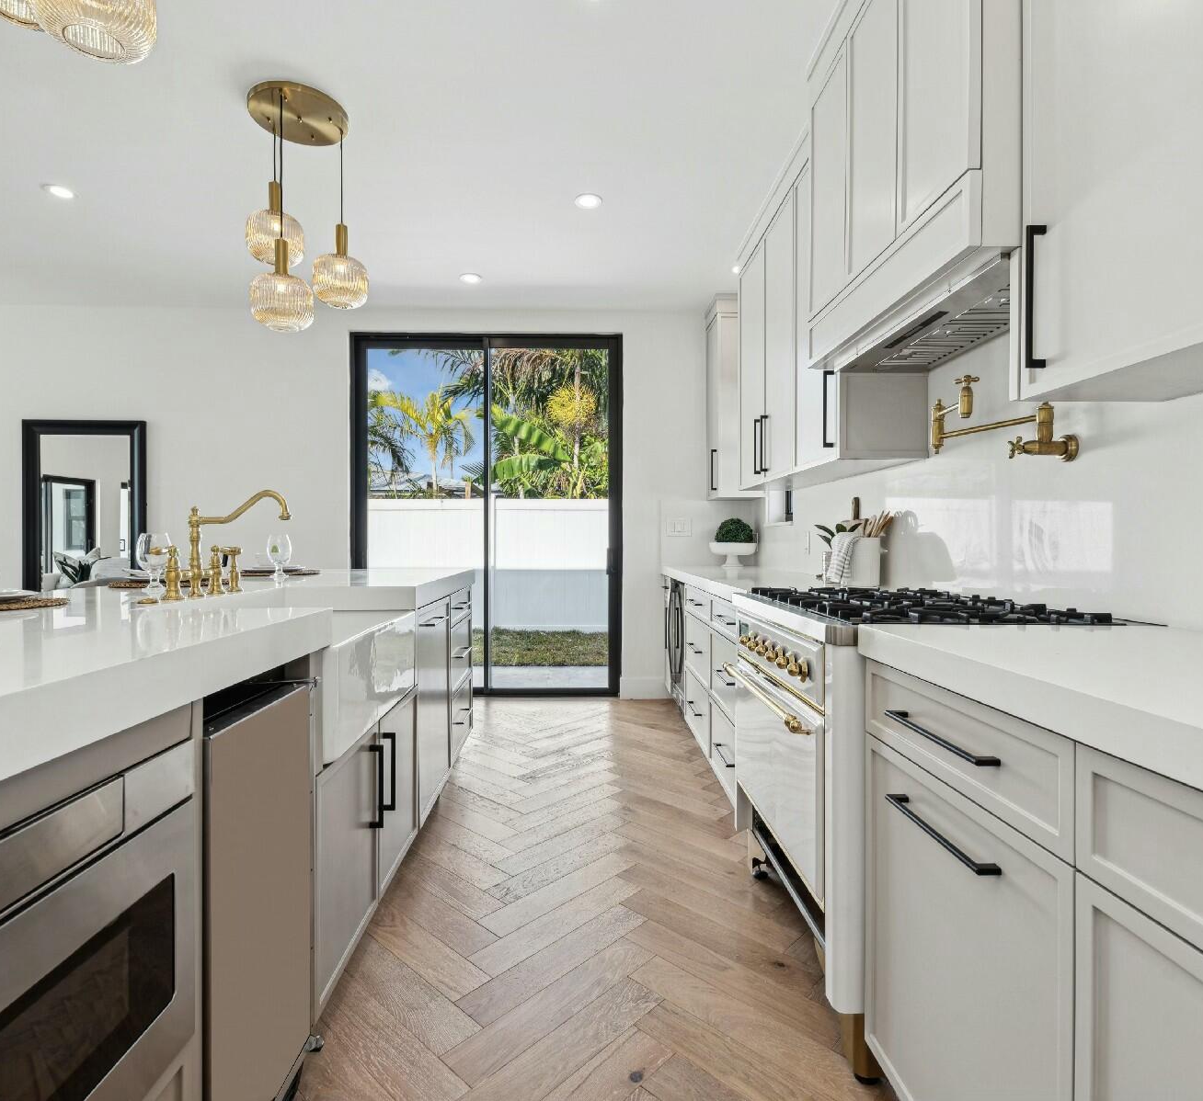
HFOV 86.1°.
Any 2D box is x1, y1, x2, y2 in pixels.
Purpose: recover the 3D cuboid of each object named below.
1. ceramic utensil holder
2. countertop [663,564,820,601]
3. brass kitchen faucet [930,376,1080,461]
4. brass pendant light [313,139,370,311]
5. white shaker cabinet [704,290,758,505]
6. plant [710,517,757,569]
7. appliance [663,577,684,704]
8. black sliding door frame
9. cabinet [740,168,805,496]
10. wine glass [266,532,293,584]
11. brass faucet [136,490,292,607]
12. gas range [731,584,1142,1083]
[{"bbox_3d":[0.988,0.048,2.458,0.160,0.186,0.160,0,1,-2],"label":"ceramic utensil holder"},{"bbox_3d":[0.765,0.155,3.302,0.619,0.054,2.180,0,1,-2],"label":"countertop"},{"bbox_3d":[1.021,-0.333,1.666,0.226,0.238,0.315,0,1,-2],"label":"brass kitchen faucet"},{"bbox_3d":[-0.981,-1.253,2.430,0.205,0.657,0.205,0,1,-2],"label":"brass pendant light"},{"bbox_3d":[0.868,-0.954,4.177,0.349,1.245,0.410,0,1,-2],"label":"white shaker cabinet"},{"bbox_3d":[0.854,-0.050,4.163,0.303,0.318,0.303,0,1,-2],"label":"plant"},{"bbox_3d":[0.727,0.599,3.797,0.580,0.840,0.460,0,1,-2],"label":"appliance"},{"bbox_3d":[-0.775,-0.224,4.416,1.830,2.497,0.120,0,1,-2],"label":"black sliding door frame"},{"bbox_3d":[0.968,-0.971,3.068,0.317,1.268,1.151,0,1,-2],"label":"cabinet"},{"bbox_3d":[-1.339,0.019,2.677,0.103,0.183,0.103,0,1,-2],"label":"wine glass"},{"bbox_3d":[-0.990,-0.019,1.750,0.292,0.289,0.400,0,1,-2],"label":"brass faucet"},{"bbox_3d":[0.776,0.603,1.770,0.709,0.957,0.895,0,1,-2],"label":"gas range"}]

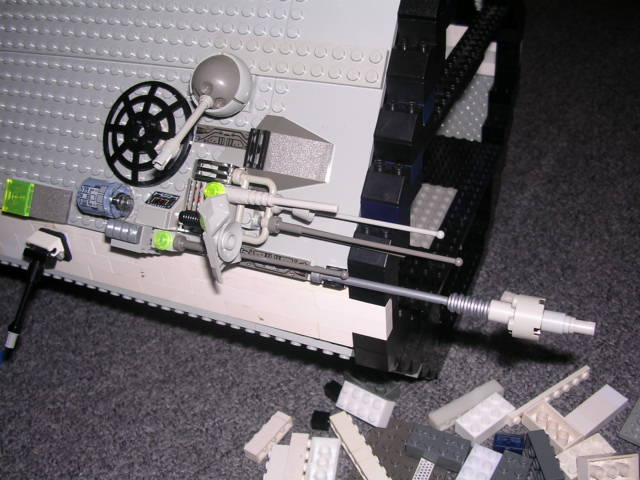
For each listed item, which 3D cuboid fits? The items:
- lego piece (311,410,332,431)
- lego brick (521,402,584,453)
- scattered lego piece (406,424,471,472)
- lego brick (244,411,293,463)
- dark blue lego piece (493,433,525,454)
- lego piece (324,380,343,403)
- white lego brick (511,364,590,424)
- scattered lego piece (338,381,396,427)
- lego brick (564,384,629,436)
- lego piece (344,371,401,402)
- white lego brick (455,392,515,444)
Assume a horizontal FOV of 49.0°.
[{"bbox_3d":[0.000,0.110,0.425,0.010,0.008,0.008,4,38,16],"label":"lego piece"},{"bbox_3d":[0.132,0.108,0.396,0.016,0.011,0.032,-23,35,-20],"label":"lego brick"},{"bbox_3d":[0.067,0.118,0.397,0.032,0.011,0.016,12,38,24],"label":"scattered lego piece"},{"bbox_3d":[-0.031,0.117,0.419,0.011,0.008,0.032,21,47,31],"label":"lego brick"},{"bbox_3d":[0.106,0.115,0.394,0.016,0.010,0.008,3,37,15],"label":"dark blue lego piece"},{"bbox_3d":[0.009,0.095,0.441,0.008,0.010,0.008,-35,44,-31],"label":"lego piece"},{"bbox_3d":[0.137,0.093,0.420,0.064,0.008,0.005,-24,46,-20],"label":"white lego brick"},{"bbox_3d":[0.027,0.098,0.422,0.032,0.011,0.016,17,83,40],"label":"scattered lego piece"},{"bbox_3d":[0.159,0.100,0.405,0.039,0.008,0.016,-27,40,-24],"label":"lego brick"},{"bbox_3d":[0.033,0.089,0.444,0.032,0.011,0.016,25,47,37],"label":"lego piece"},{"bbox_3d":[0.096,0.104,0.408,0.032,0.011,0.016,-28,41,-22],"label":"white lego brick"}]

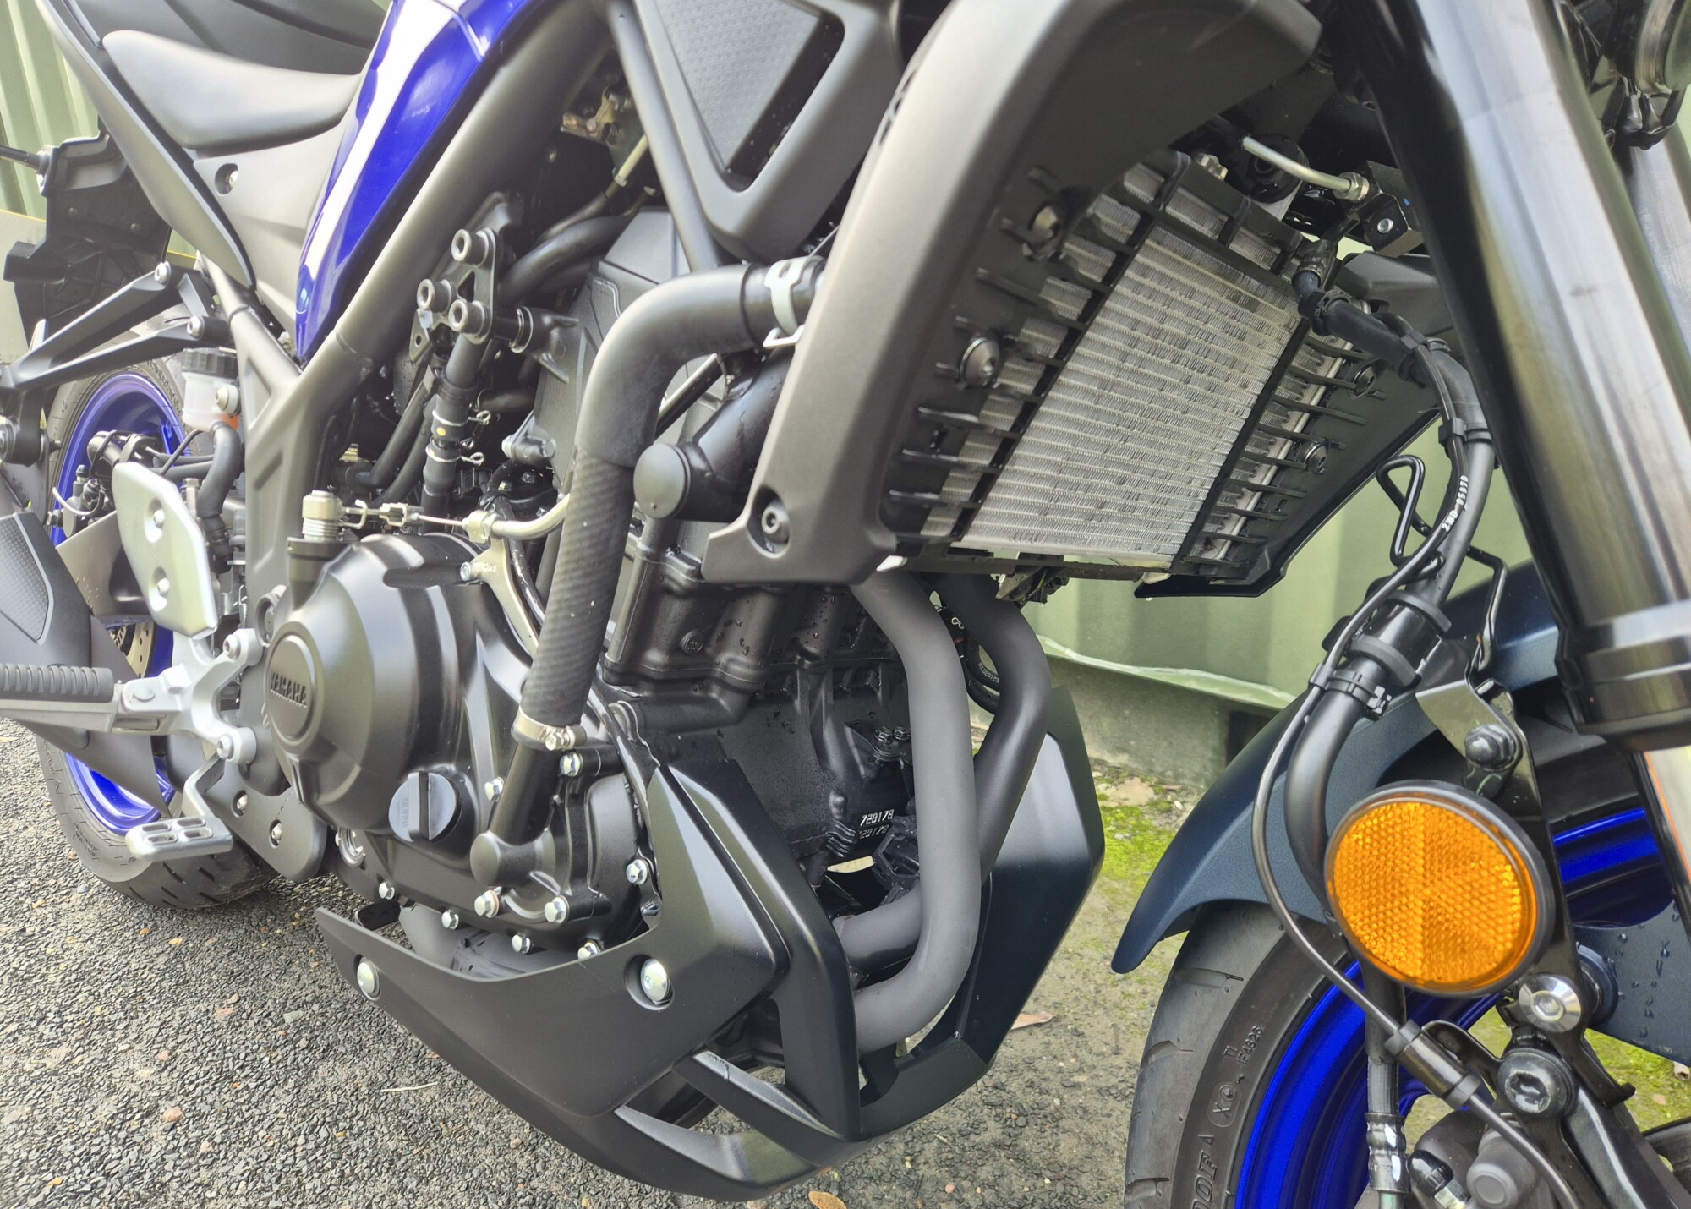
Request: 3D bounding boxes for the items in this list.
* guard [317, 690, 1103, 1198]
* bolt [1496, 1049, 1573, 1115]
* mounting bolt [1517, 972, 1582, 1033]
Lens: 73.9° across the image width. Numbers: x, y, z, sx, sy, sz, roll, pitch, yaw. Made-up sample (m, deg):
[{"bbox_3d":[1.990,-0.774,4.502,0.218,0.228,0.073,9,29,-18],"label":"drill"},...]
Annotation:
[{"bbox_3d":[-0.100,0.153,0.667,0.415,0.270,0.275,13,9,39],"label":"guard"},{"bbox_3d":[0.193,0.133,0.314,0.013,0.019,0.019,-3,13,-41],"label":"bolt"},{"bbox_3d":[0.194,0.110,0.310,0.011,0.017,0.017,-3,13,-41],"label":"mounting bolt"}]

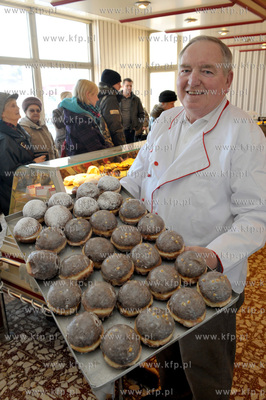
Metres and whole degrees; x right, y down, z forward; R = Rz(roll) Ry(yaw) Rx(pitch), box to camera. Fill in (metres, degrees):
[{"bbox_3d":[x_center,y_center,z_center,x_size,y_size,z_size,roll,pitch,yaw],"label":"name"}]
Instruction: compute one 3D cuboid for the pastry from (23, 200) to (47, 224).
[{"bbox_3d":[-0.307,0.035,1.117,0.077,0.060,0.077,0,37,0],"label":"pastry"}]

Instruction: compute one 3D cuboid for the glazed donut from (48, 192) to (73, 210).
[{"bbox_3d":[-0.234,0.007,1.161,0.082,0.051,0.082,-1,37,0],"label":"glazed donut"}]

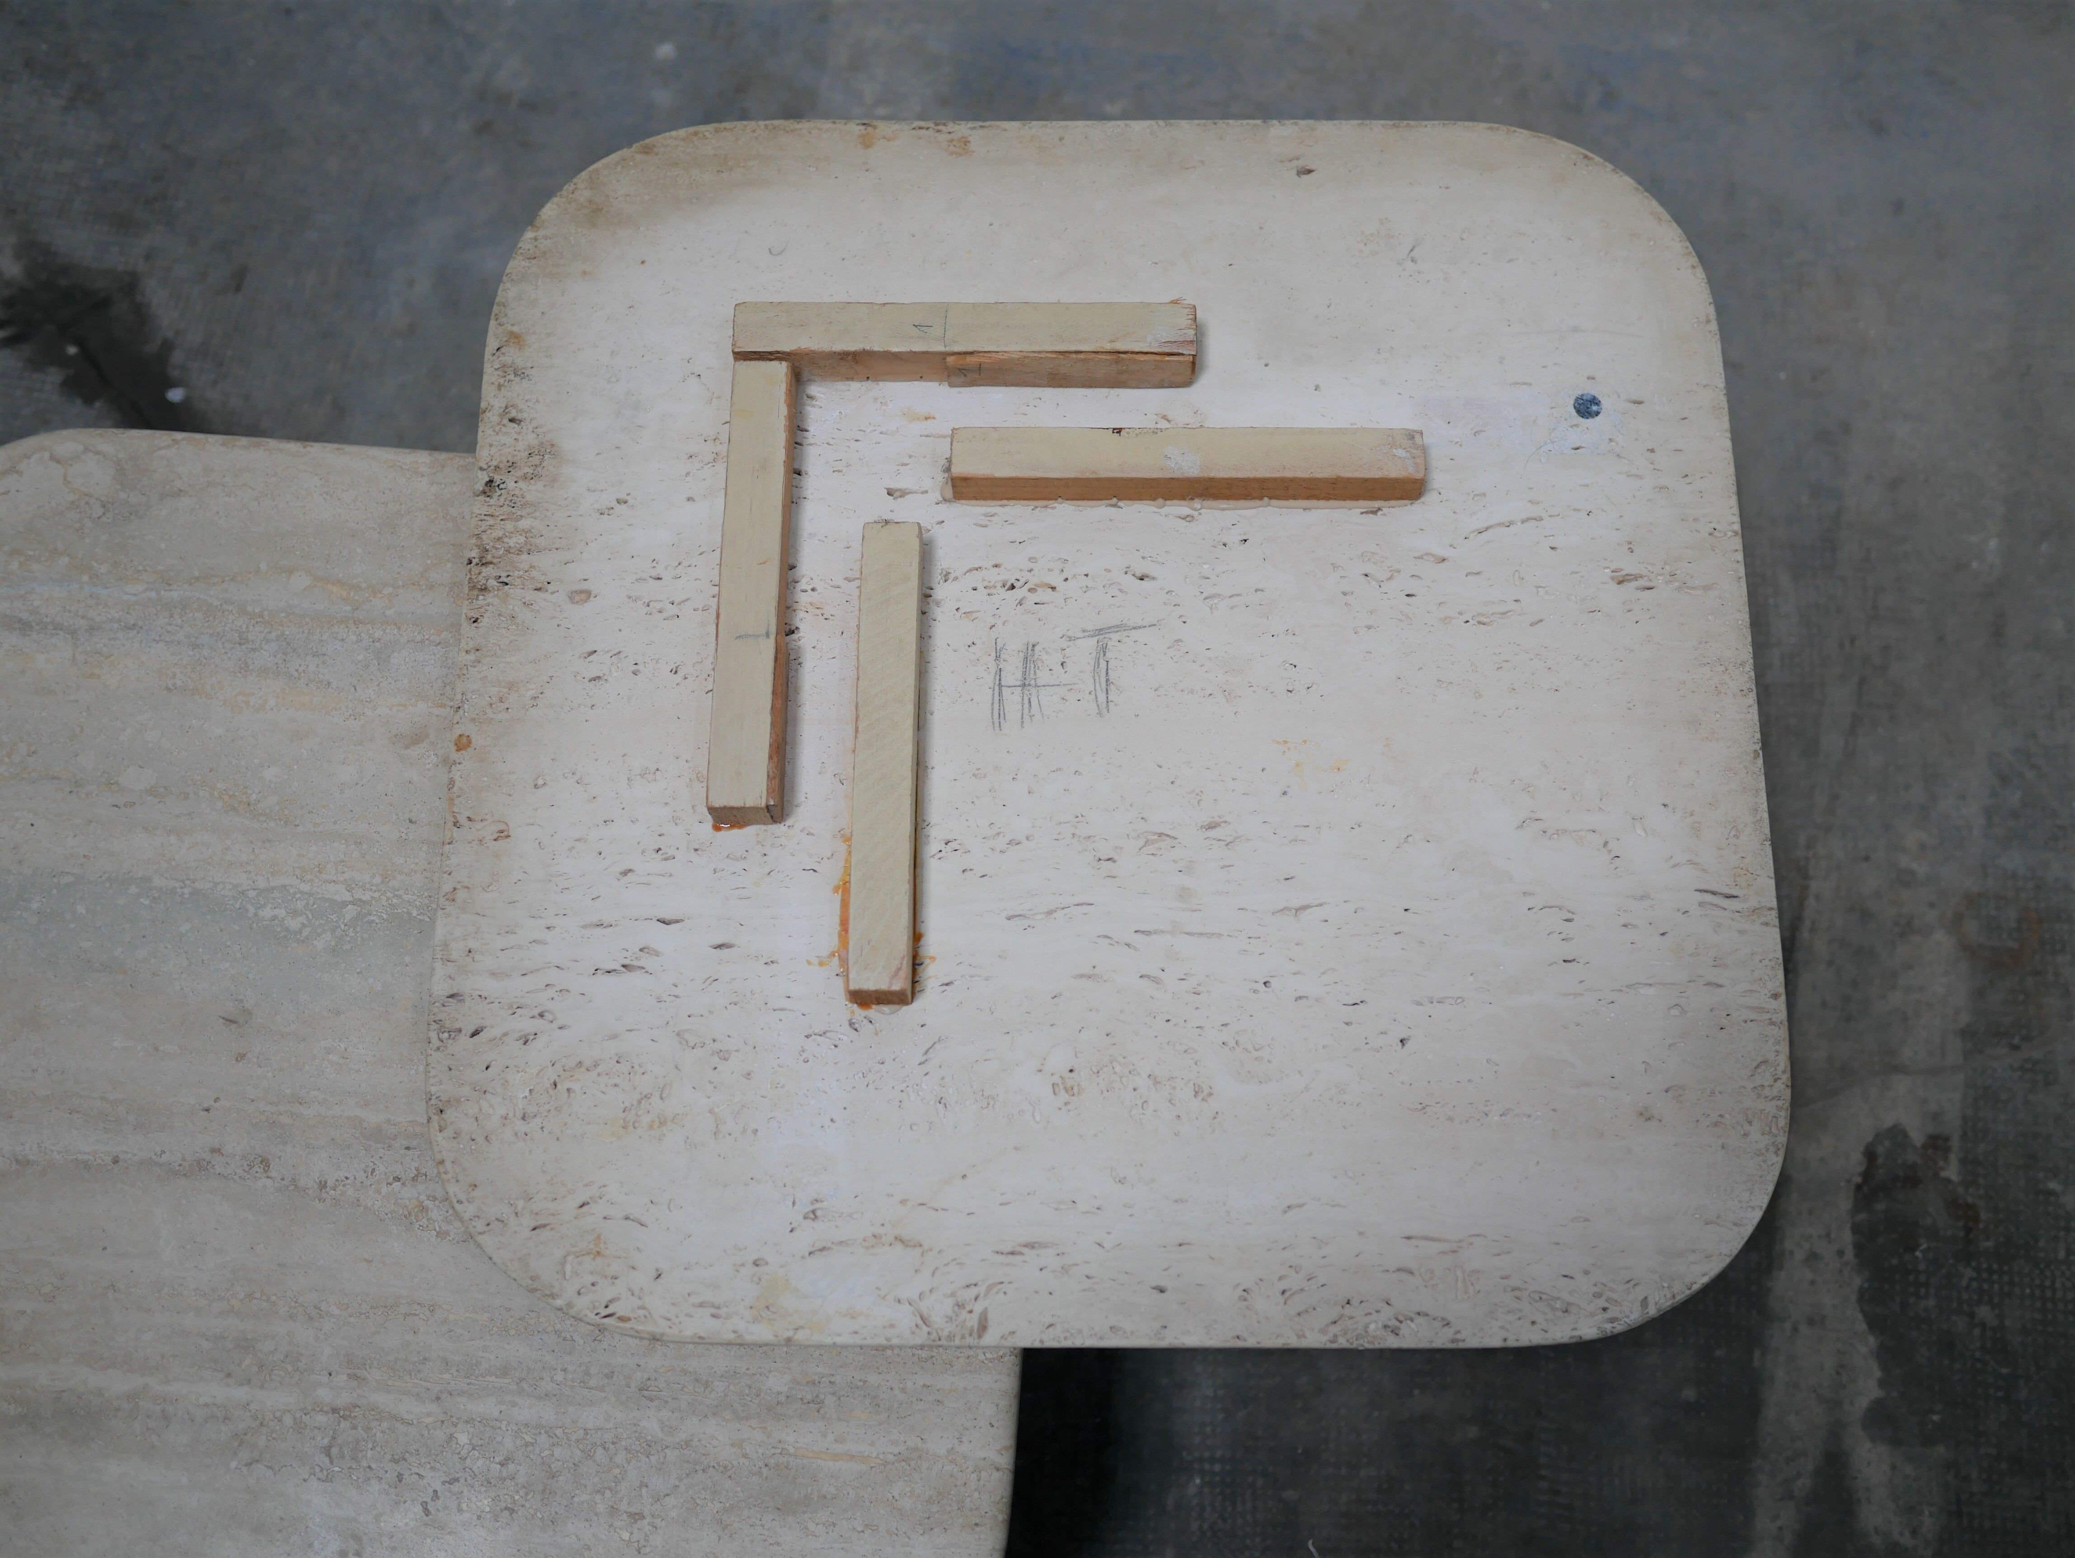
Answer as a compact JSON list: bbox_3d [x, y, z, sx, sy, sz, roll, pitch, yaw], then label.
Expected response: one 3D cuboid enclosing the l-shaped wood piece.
[{"bbox_3d":[-0.031,-0.090,0.979,0.193,0.021,0.222,0,72,1],"label":"l-shaped wood piece"}]

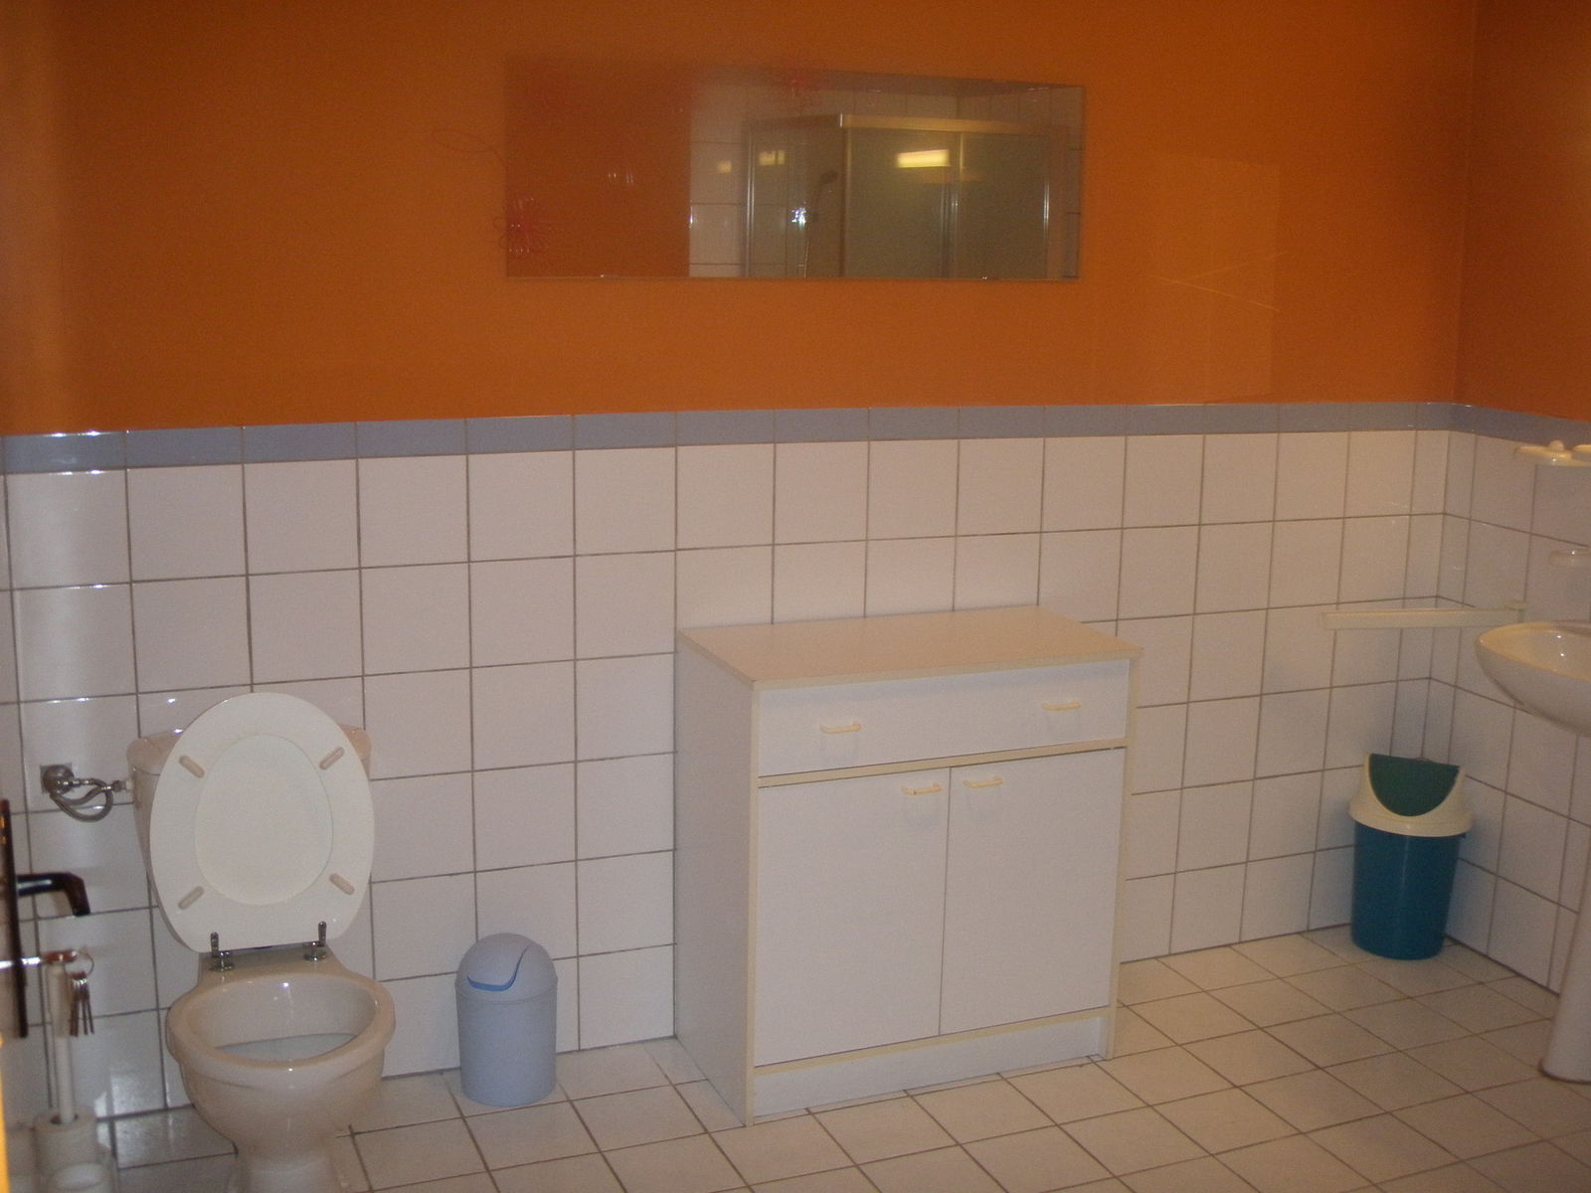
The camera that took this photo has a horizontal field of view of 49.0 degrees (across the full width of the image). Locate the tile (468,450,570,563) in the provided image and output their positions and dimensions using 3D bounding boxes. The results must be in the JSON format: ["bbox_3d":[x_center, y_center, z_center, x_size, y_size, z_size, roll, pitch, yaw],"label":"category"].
[{"bbox_3d":[-0.506,-0.166,3.227,0.199,0.199,0.010,-4,12,-22],"label":"tile"}]

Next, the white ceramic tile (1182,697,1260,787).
[{"bbox_3d":[0.963,0.327,3.945,0.198,0.198,0.010,-4,12,-22],"label":"white ceramic tile"}]

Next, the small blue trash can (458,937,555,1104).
[{"bbox_3d":[-0.545,0.786,3.302,0.191,0.300,0.191,1,11,0],"label":"small blue trash can"}]

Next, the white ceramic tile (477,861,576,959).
[{"bbox_3d":[-0.518,0.617,3.386,0.198,0.198,0.010,-4,12,-22],"label":"white ceramic tile"}]

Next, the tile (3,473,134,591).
[{"bbox_3d":[-1.217,-0.116,2.924,0.200,0.200,0.010,-4,12,-22],"label":"tile"}]

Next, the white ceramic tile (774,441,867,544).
[{"bbox_3d":[0.050,-0.202,3.450,0.198,0.198,0.010,-4,13,-22],"label":"white ceramic tile"}]

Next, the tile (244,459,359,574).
[{"bbox_3d":[-0.871,-0.142,3.079,0.198,0.198,0.010,-4,12,-22],"label":"tile"}]

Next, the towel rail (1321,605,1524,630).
[{"bbox_3d":[1.355,0.046,3.770,0.500,0.042,0.035,-1,12,-12],"label":"towel rail"}]

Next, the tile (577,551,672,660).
[{"bbox_3d":[-0.326,0.019,3.343,0.198,0.198,0.010,-4,13,-22],"label":"tile"}]

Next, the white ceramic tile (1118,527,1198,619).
[{"bbox_3d":[0.787,-0.051,3.787,0.198,0.198,0.010,-4,13,-22],"label":"white ceramic tile"}]

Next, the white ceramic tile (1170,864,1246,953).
[{"bbox_3d":[0.951,0.717,4.026,0.198,0.198,0.010,-4,13,-22],"label":"white ceramic tile"}]

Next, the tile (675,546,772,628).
[{"bbox_3d":[-0.140,0.007,3.417,0.198,0.198,0.010,-4,13,-22],"label":"tile"}]

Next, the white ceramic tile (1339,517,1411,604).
[{"bbox_3d":[1.330,-0.086,4.019,0.198,0.198,0.010,-4,12,-22],"label":"white ceramic tile"}]

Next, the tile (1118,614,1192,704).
[{"bbox_3d":[0.783,0.144,3.827,0.199,0.199,0.010,-4,12,-22],"label":"tile"}]

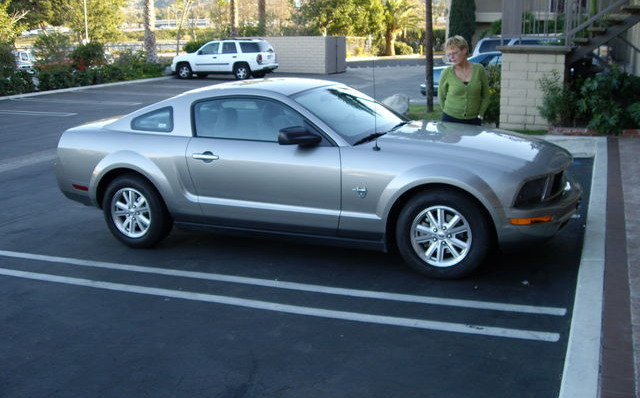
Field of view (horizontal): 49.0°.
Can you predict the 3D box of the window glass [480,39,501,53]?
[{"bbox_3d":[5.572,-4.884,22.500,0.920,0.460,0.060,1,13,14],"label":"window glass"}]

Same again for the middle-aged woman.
[{"bbox_3d":[1.451,-0.785,7.122,0.530,1.700,0.340,0,12,8],"label":"middle-aged woman"}]

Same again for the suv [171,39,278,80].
[{"bbox_3d":[-4.466,-6.420,32.354,4.870,1.810,1.900,2,13,19],"label":"suv"}]

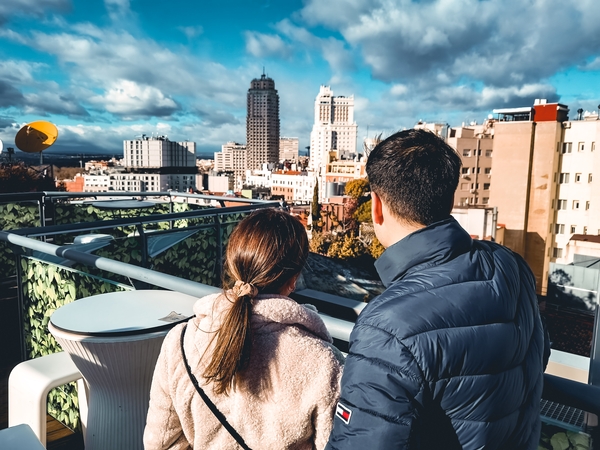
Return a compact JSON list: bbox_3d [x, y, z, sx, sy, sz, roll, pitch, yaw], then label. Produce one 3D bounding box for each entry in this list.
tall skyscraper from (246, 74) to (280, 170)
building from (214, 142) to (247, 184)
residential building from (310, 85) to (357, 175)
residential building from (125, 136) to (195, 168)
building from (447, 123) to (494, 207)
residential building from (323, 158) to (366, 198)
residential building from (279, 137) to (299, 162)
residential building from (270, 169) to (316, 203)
[{"bbox_3d":[-44.970,-114.330,575.000,33.000,130.000,27.000,5,8,25],"label":"tall skyscraper"},{"bbox_3d":[-77.710,-67.550,525.000,34.000,48.000,24.000,4,8,17],"label":"building"},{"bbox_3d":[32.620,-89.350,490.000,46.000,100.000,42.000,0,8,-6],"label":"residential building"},{"bbox_3d":[-98.480,-49.940,330.000,36.000,25.000,32.000,5,8,27],"label":"residential building"},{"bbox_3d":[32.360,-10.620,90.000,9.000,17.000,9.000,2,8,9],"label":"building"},{"bbox_3d":[13.650,-13.320,143.000,14.000,13.500,11.000,5,8,27],"label":"residential building"},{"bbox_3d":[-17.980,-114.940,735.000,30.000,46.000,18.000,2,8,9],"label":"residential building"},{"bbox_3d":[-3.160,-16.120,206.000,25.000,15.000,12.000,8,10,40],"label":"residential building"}]

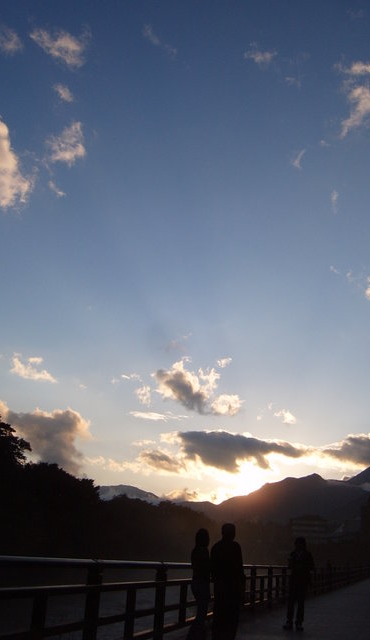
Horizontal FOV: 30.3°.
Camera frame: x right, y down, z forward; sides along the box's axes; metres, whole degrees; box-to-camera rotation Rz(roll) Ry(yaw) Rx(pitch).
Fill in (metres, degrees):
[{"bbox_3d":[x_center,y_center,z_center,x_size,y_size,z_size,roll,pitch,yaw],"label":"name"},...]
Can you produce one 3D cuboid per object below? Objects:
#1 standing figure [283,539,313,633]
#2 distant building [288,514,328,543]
[{"bbox_3d":[2.189,5.072,13.192,0.530,1.680,0.360,-5,-21,22],"label":"standing figure"},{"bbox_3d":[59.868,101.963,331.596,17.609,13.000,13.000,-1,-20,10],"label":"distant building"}]

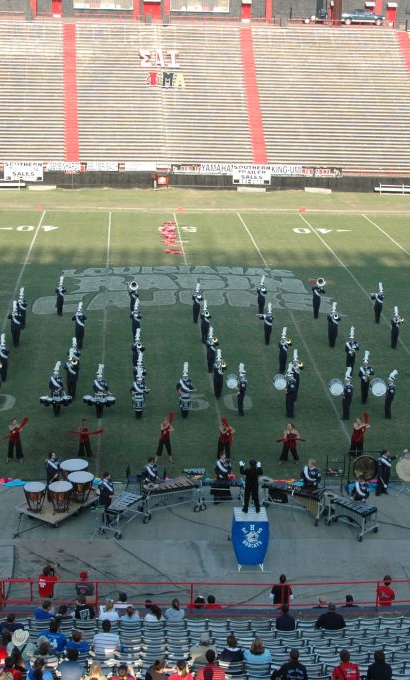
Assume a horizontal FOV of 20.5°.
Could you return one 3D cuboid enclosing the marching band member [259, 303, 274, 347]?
[{"bbox_3d":[2.753,-0.665,50.866,0.640,1.930,0.540,4,17,7],"label":"marching band member"}]

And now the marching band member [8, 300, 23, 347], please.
[{"bbox_3d":[-8.554,-0.753,51.361,0.680,2.163,0.515,0,17,-4],"label":"marching band member"}]

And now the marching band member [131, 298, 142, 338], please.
[{"bbox_3d":[-3.192,-0.890,52.243,0.536,2.112,0.597,0,17,-4],"label":"marching band member"}]

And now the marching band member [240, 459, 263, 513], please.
[{"bbox_3d":[1.300,4.087,31.772,0.680,1.580,0.500,0,17,-4],"label":"marching band member"}]

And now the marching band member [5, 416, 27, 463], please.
[{"bbox_3d":[-6.550,3.460,39.277,0.780,1.635,0.480,-1,17,-9],"label":"marching band member"}]

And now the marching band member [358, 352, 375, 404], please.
[{"bbox_3d":[6.331,1.473,44.407,0.610,2.186,0.500,-1,17,-9],"label":"marching band member"}]

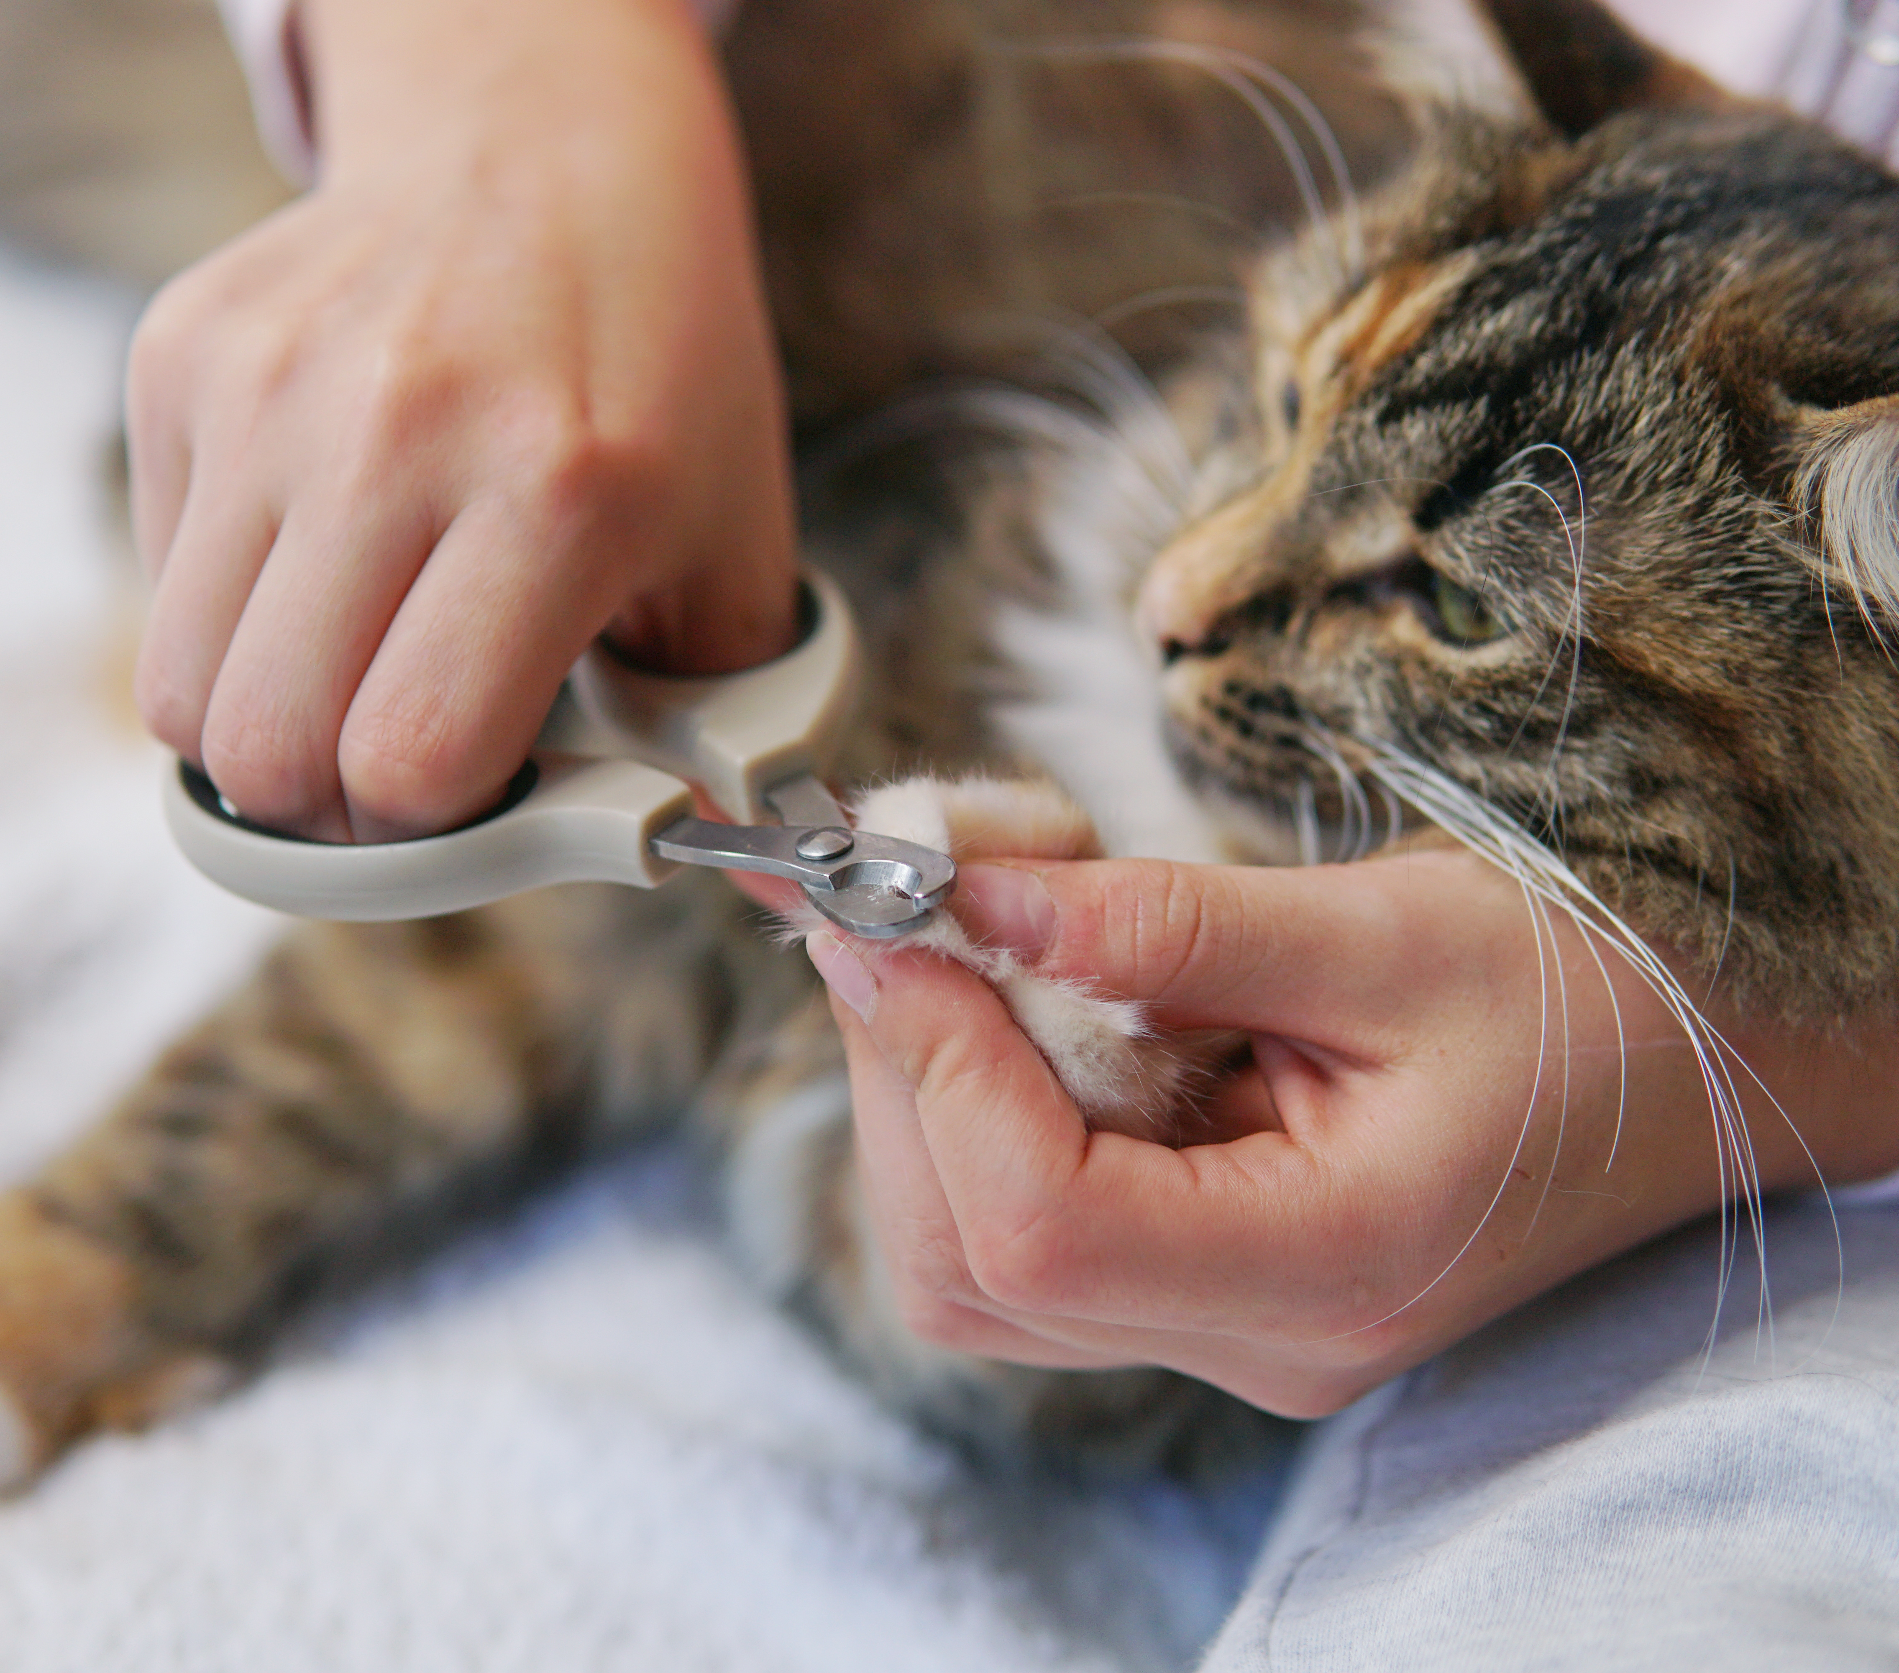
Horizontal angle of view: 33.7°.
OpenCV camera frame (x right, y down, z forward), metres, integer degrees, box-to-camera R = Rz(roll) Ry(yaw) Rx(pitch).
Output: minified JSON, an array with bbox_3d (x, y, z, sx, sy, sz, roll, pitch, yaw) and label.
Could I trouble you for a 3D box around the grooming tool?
[{"bbox_3d":[-0.044,-0.005,0.420,0.098,0.018,0.090,25,39,34],"label":"grooming tool"}]

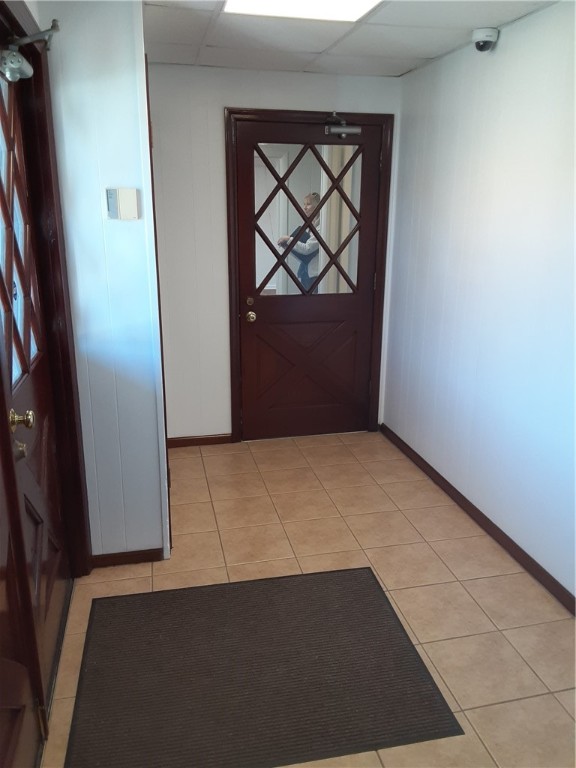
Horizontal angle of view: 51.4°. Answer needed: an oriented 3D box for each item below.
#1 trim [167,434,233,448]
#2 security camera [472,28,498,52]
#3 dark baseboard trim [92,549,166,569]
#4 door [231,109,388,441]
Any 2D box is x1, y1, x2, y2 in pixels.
[{"bbox_3d":[-0.594,0.384,4.018,0.440,0.063,0.016,-3,16,-12],"label":"trim"},{"bbox_3d":[0.890,-1.553,2.721,0.112,0.086,0.112,2,16,8],"label":"security camera"},{"bbox_3d":[-0.712,0.774,2.669,0.312,0.063,0.016,-3,16,-12],"label":"dark baseboard trim"},{"bbox_3d":[0.139,-0.638,3.907,1.040,2.090,0.080,-3,16,-12],"label":"door"}]

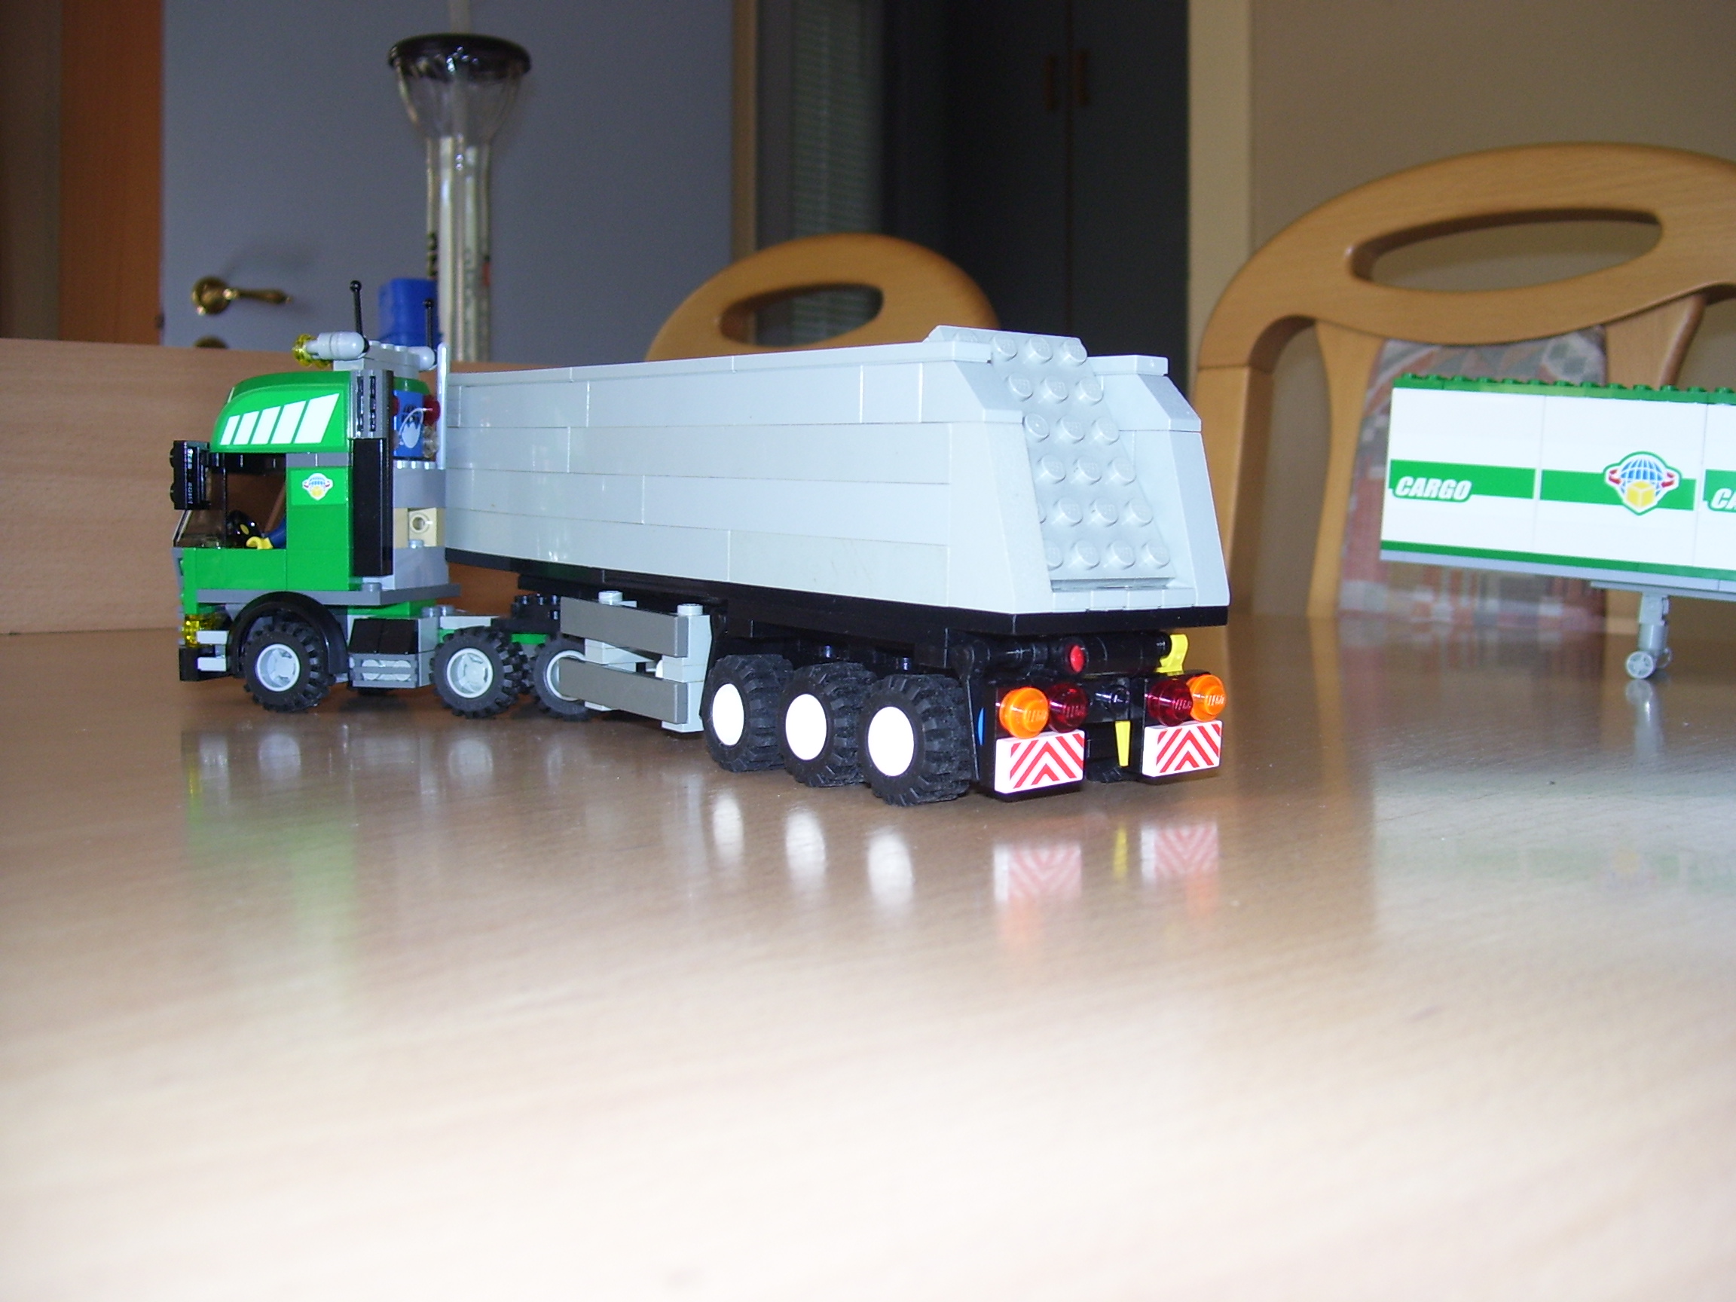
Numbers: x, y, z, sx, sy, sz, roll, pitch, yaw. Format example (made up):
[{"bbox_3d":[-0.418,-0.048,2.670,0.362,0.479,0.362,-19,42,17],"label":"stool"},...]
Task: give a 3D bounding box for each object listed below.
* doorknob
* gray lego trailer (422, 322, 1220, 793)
[{"bbox_3d":[-0.764,-0.433,2.200,0.118,0.048,0.060,-3,5,-35],"label":"doorknob"},{"bbox_3d":[-0.020,-0.021,0.368,0.055,0.080,0.211,-3,5,-37],"label":"gray lego trailer"}]

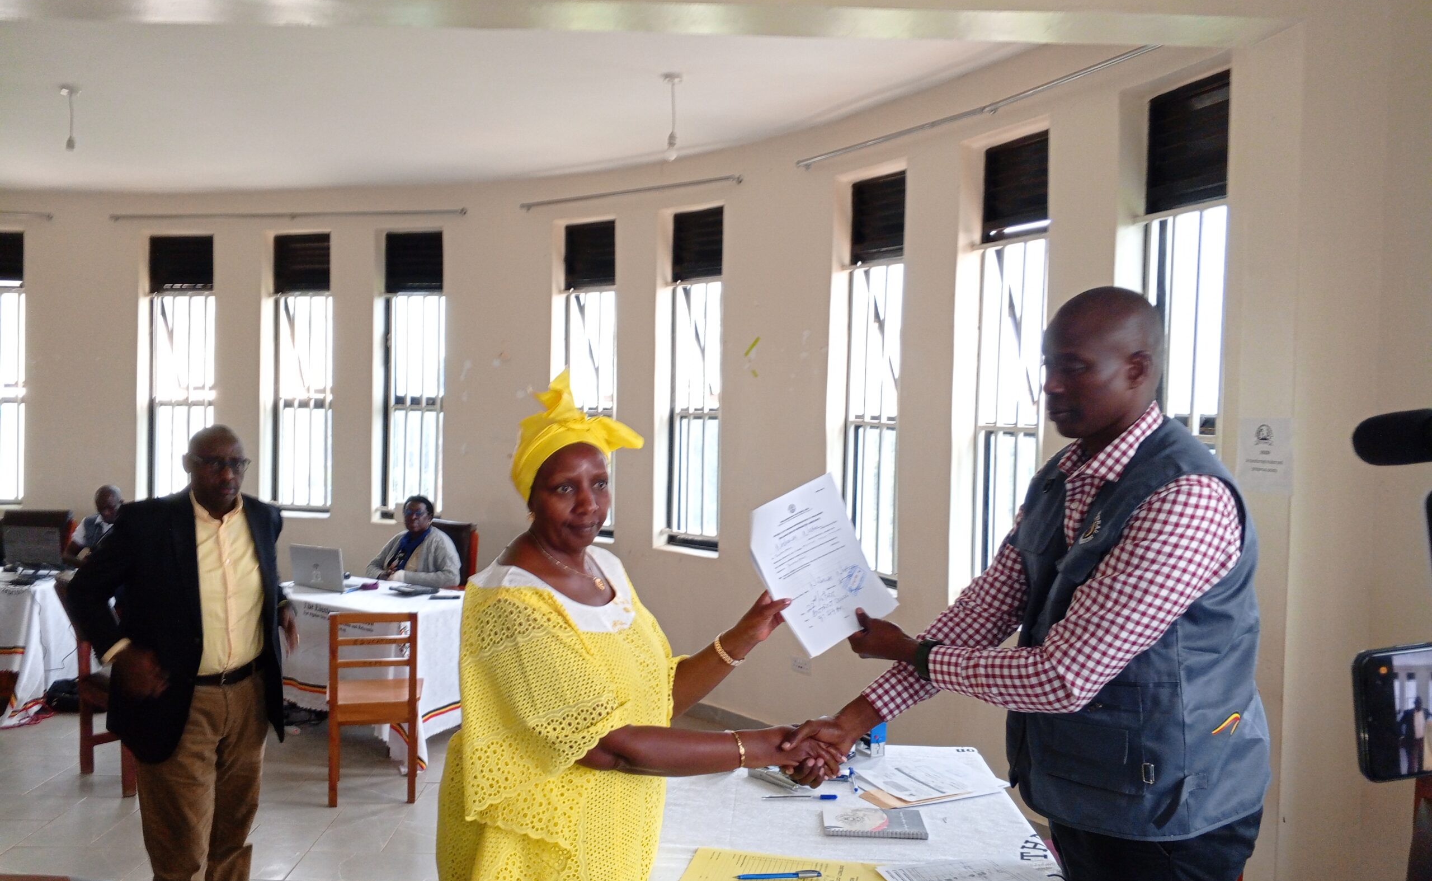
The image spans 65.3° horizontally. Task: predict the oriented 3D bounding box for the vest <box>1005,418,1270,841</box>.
[{"bbox_3d":[0.700,0.293,1.890,0.380,0.670,0.470,1,1,-5],"label":"vest"}]

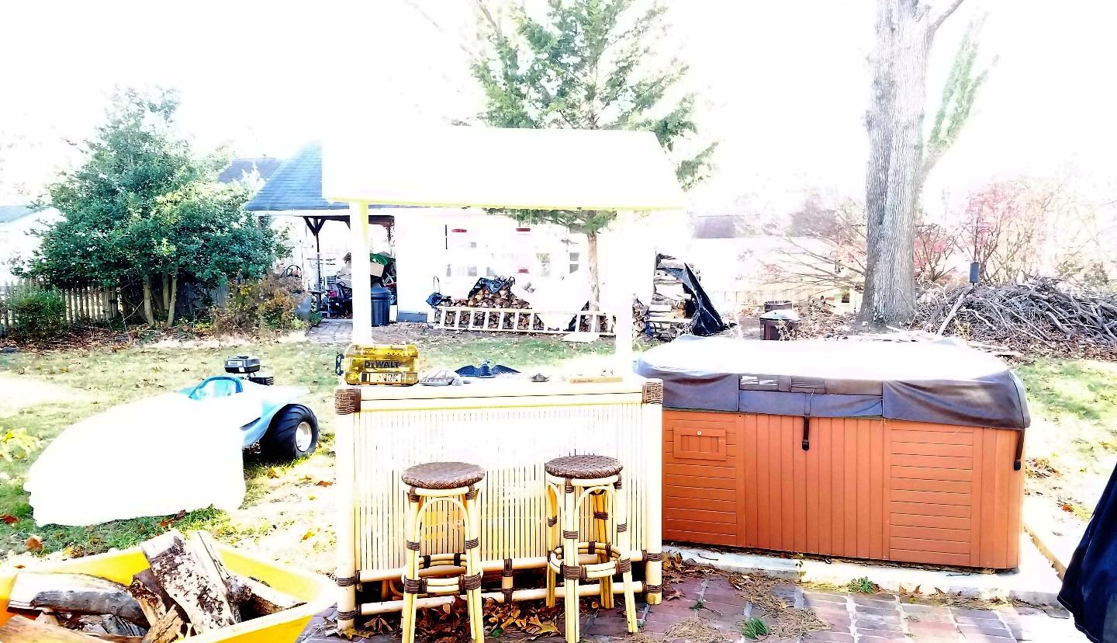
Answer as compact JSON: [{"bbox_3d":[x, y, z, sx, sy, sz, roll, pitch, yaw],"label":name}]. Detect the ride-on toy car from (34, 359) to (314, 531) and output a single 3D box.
[{"bbox_3d":[-2.570,0.720,5.920,1.170,0.770,2.150,0,4,0],"label":"ride-on toy car"}]

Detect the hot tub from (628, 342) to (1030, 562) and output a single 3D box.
[{"bbox_3d":[1.687,0.725,5.656,2.200,1.060,2.150,1,2,17],"label":"hot tub"}]

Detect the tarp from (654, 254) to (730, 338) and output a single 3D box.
[{"bbox_3d":[2.330,-0.501,14.491,1.250,1.400,1.100,0,2,9],"label":"tarp"}]

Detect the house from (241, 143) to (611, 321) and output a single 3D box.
[{"bbox_3d":[-2.103,-2.325,20.948,8.400,4.500,7.200,0,2,9],"label":"house"}]

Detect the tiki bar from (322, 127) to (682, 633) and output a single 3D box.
[{"bbox_3d":[-0.279,0.176,4.304,1.740,2.350,0.950,0,2,-13],"label":"tiki bar"}]

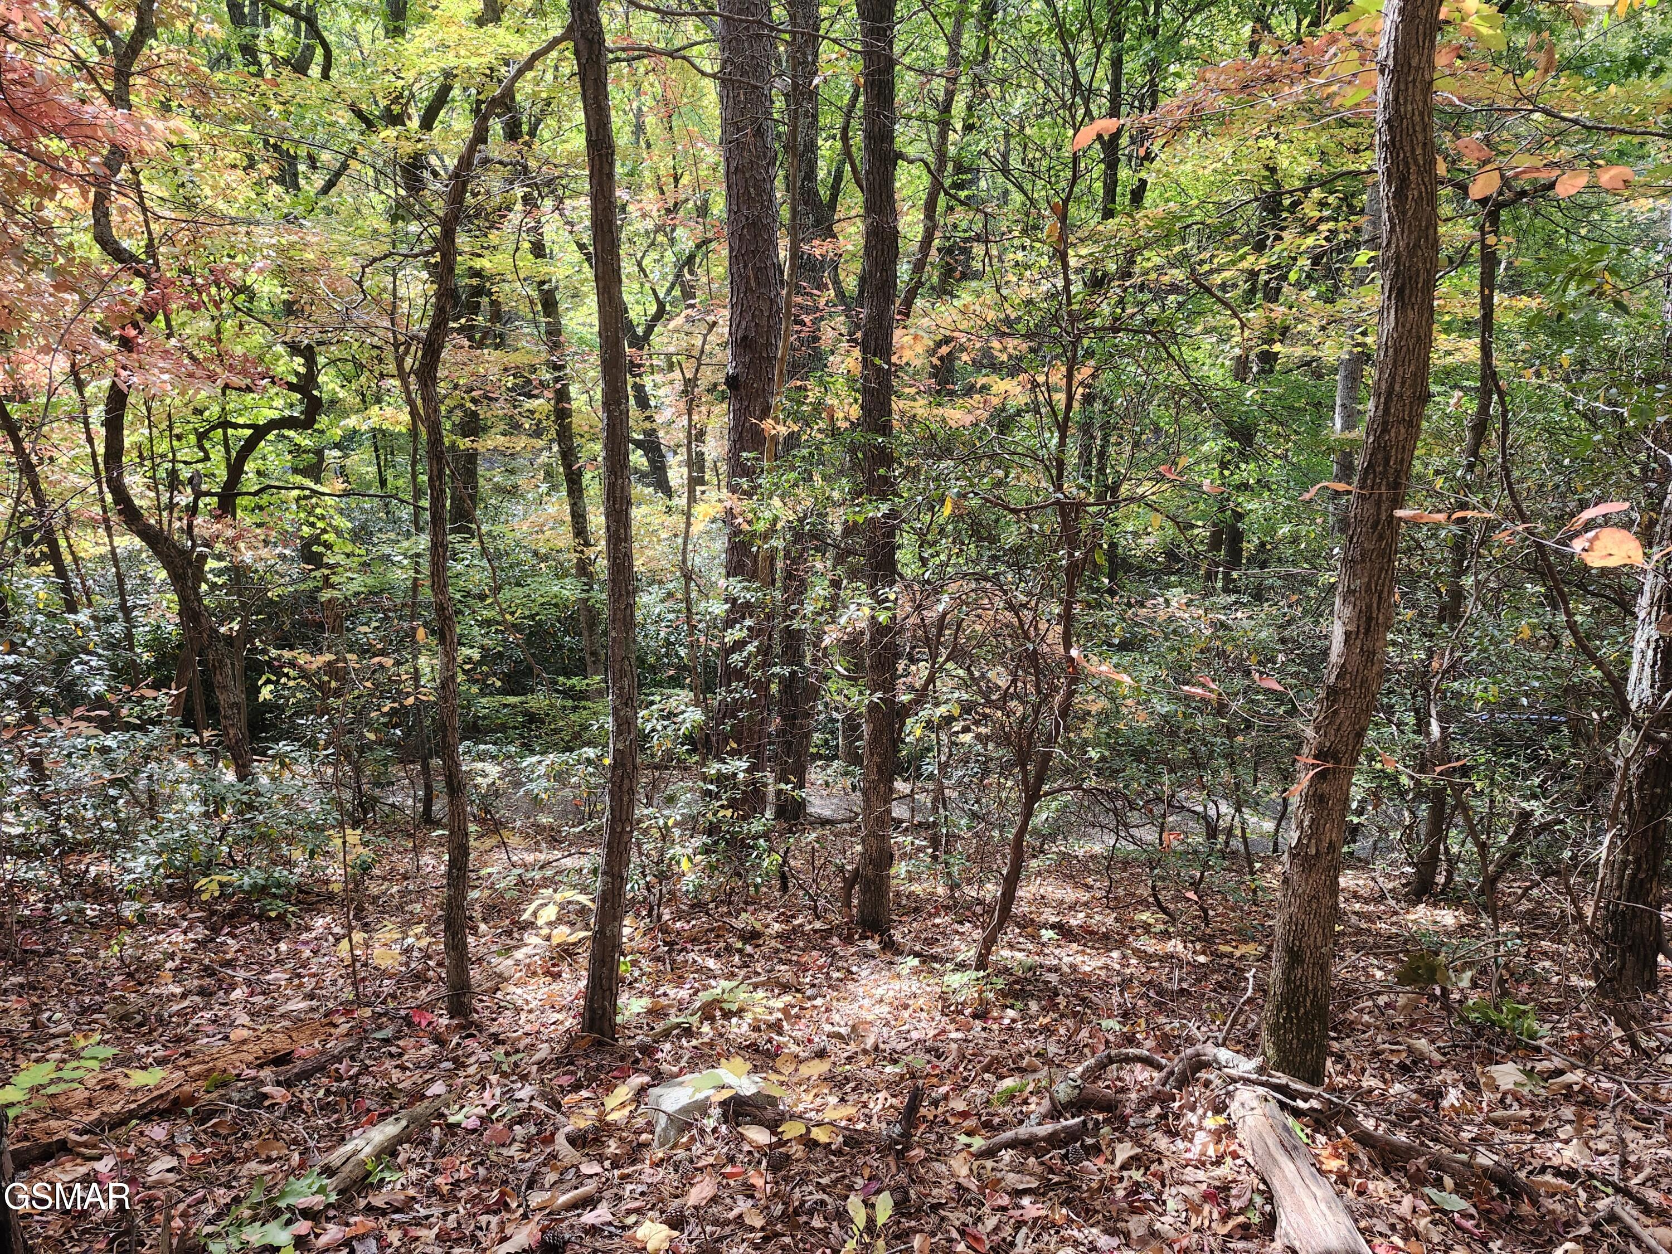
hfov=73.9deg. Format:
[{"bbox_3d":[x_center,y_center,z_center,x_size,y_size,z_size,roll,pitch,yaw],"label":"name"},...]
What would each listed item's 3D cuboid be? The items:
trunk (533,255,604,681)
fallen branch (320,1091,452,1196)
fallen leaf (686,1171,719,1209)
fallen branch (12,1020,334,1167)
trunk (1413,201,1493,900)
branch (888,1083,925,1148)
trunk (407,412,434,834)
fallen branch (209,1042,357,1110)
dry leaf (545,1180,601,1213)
[{"bbox_3d":[-3.319,-1.925,13.728,0.260,5.236,0.260,-5,6,0],"label":"trunk"},{"bbox_3d":[-1.249,1.433,3.122,0.095,0.075,0.474,0,-1,14],"label":"fallen branch"},{"bbox_3d":[-0.345,1.447,2.859,0.075,0.050,0.110,0,-1,21],"label":"fallen leaf"},{"bbox_3d":[-2.046,1.430,3.508,0.280,0.090,0.903,0,-1,26],"label":"fallen branch"},{"bbox_3d":[3.297,-0.342,5.907,0.200,3.697,0.200,2,6,0],"label":"trunk"},{"bbox_3d":[0.212,1.385,3.161,0.065,0.169,0.060,15,6,0],"label":"branch"},{"bbox_3d":[-3.052,-0.032,8.140,0.110,3.058,0.110,0,6,0],"label":"trunk"},{"bbox_3d":[-1.777,1.447,3.603,0.070,0.060,0.474,0,-1,28],"label":"fallen branch"},{"bbox_3d":[-0.666,1.450,2.830,0.131,0.035,0.050,1,-1,-45],"label":"dry leaf"}]

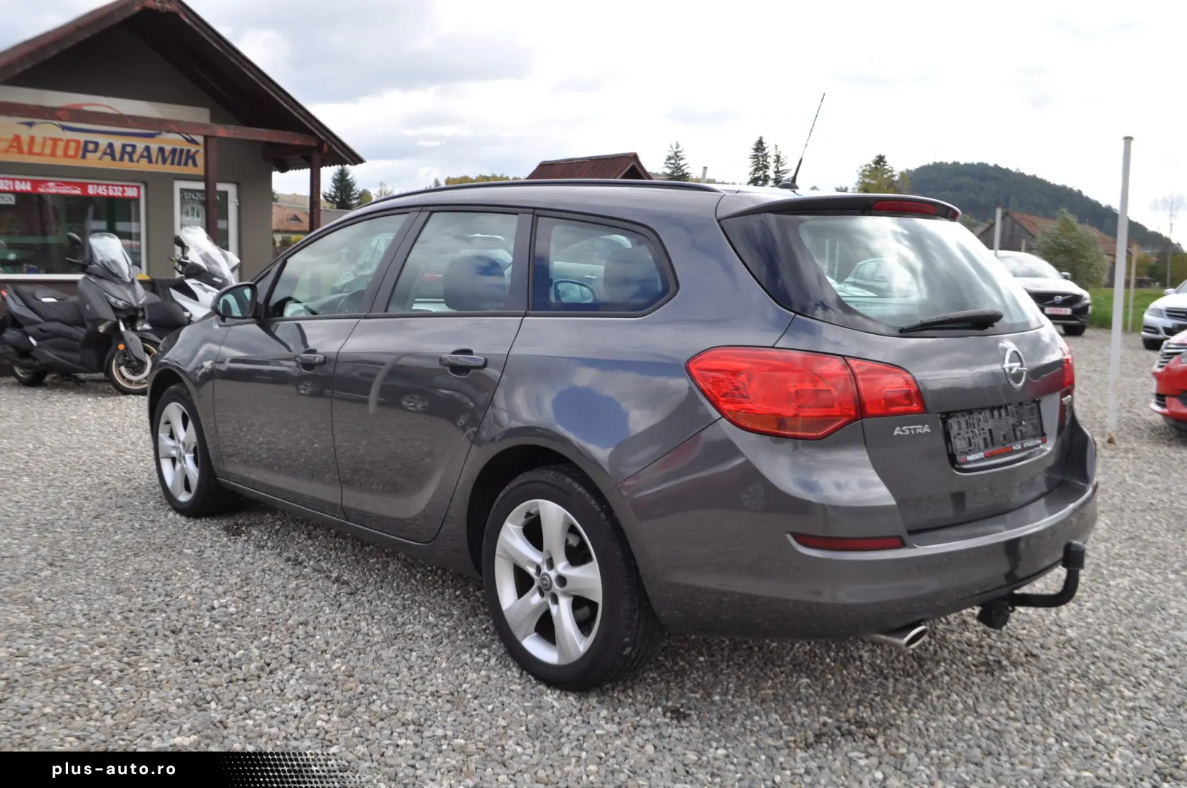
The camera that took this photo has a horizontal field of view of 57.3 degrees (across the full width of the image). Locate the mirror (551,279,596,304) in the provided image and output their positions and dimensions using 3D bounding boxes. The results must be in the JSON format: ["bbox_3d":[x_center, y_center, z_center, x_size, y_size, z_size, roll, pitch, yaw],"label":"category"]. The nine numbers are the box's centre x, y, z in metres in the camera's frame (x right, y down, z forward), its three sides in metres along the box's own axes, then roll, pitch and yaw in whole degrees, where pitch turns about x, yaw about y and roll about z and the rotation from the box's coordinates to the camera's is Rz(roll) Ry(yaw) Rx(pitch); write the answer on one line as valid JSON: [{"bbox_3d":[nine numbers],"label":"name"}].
[{"bbox_3d":[-0.110,-0.521,5.645,0.230,0.160,0.140,-6,10,-42],"label":"mirror"}]

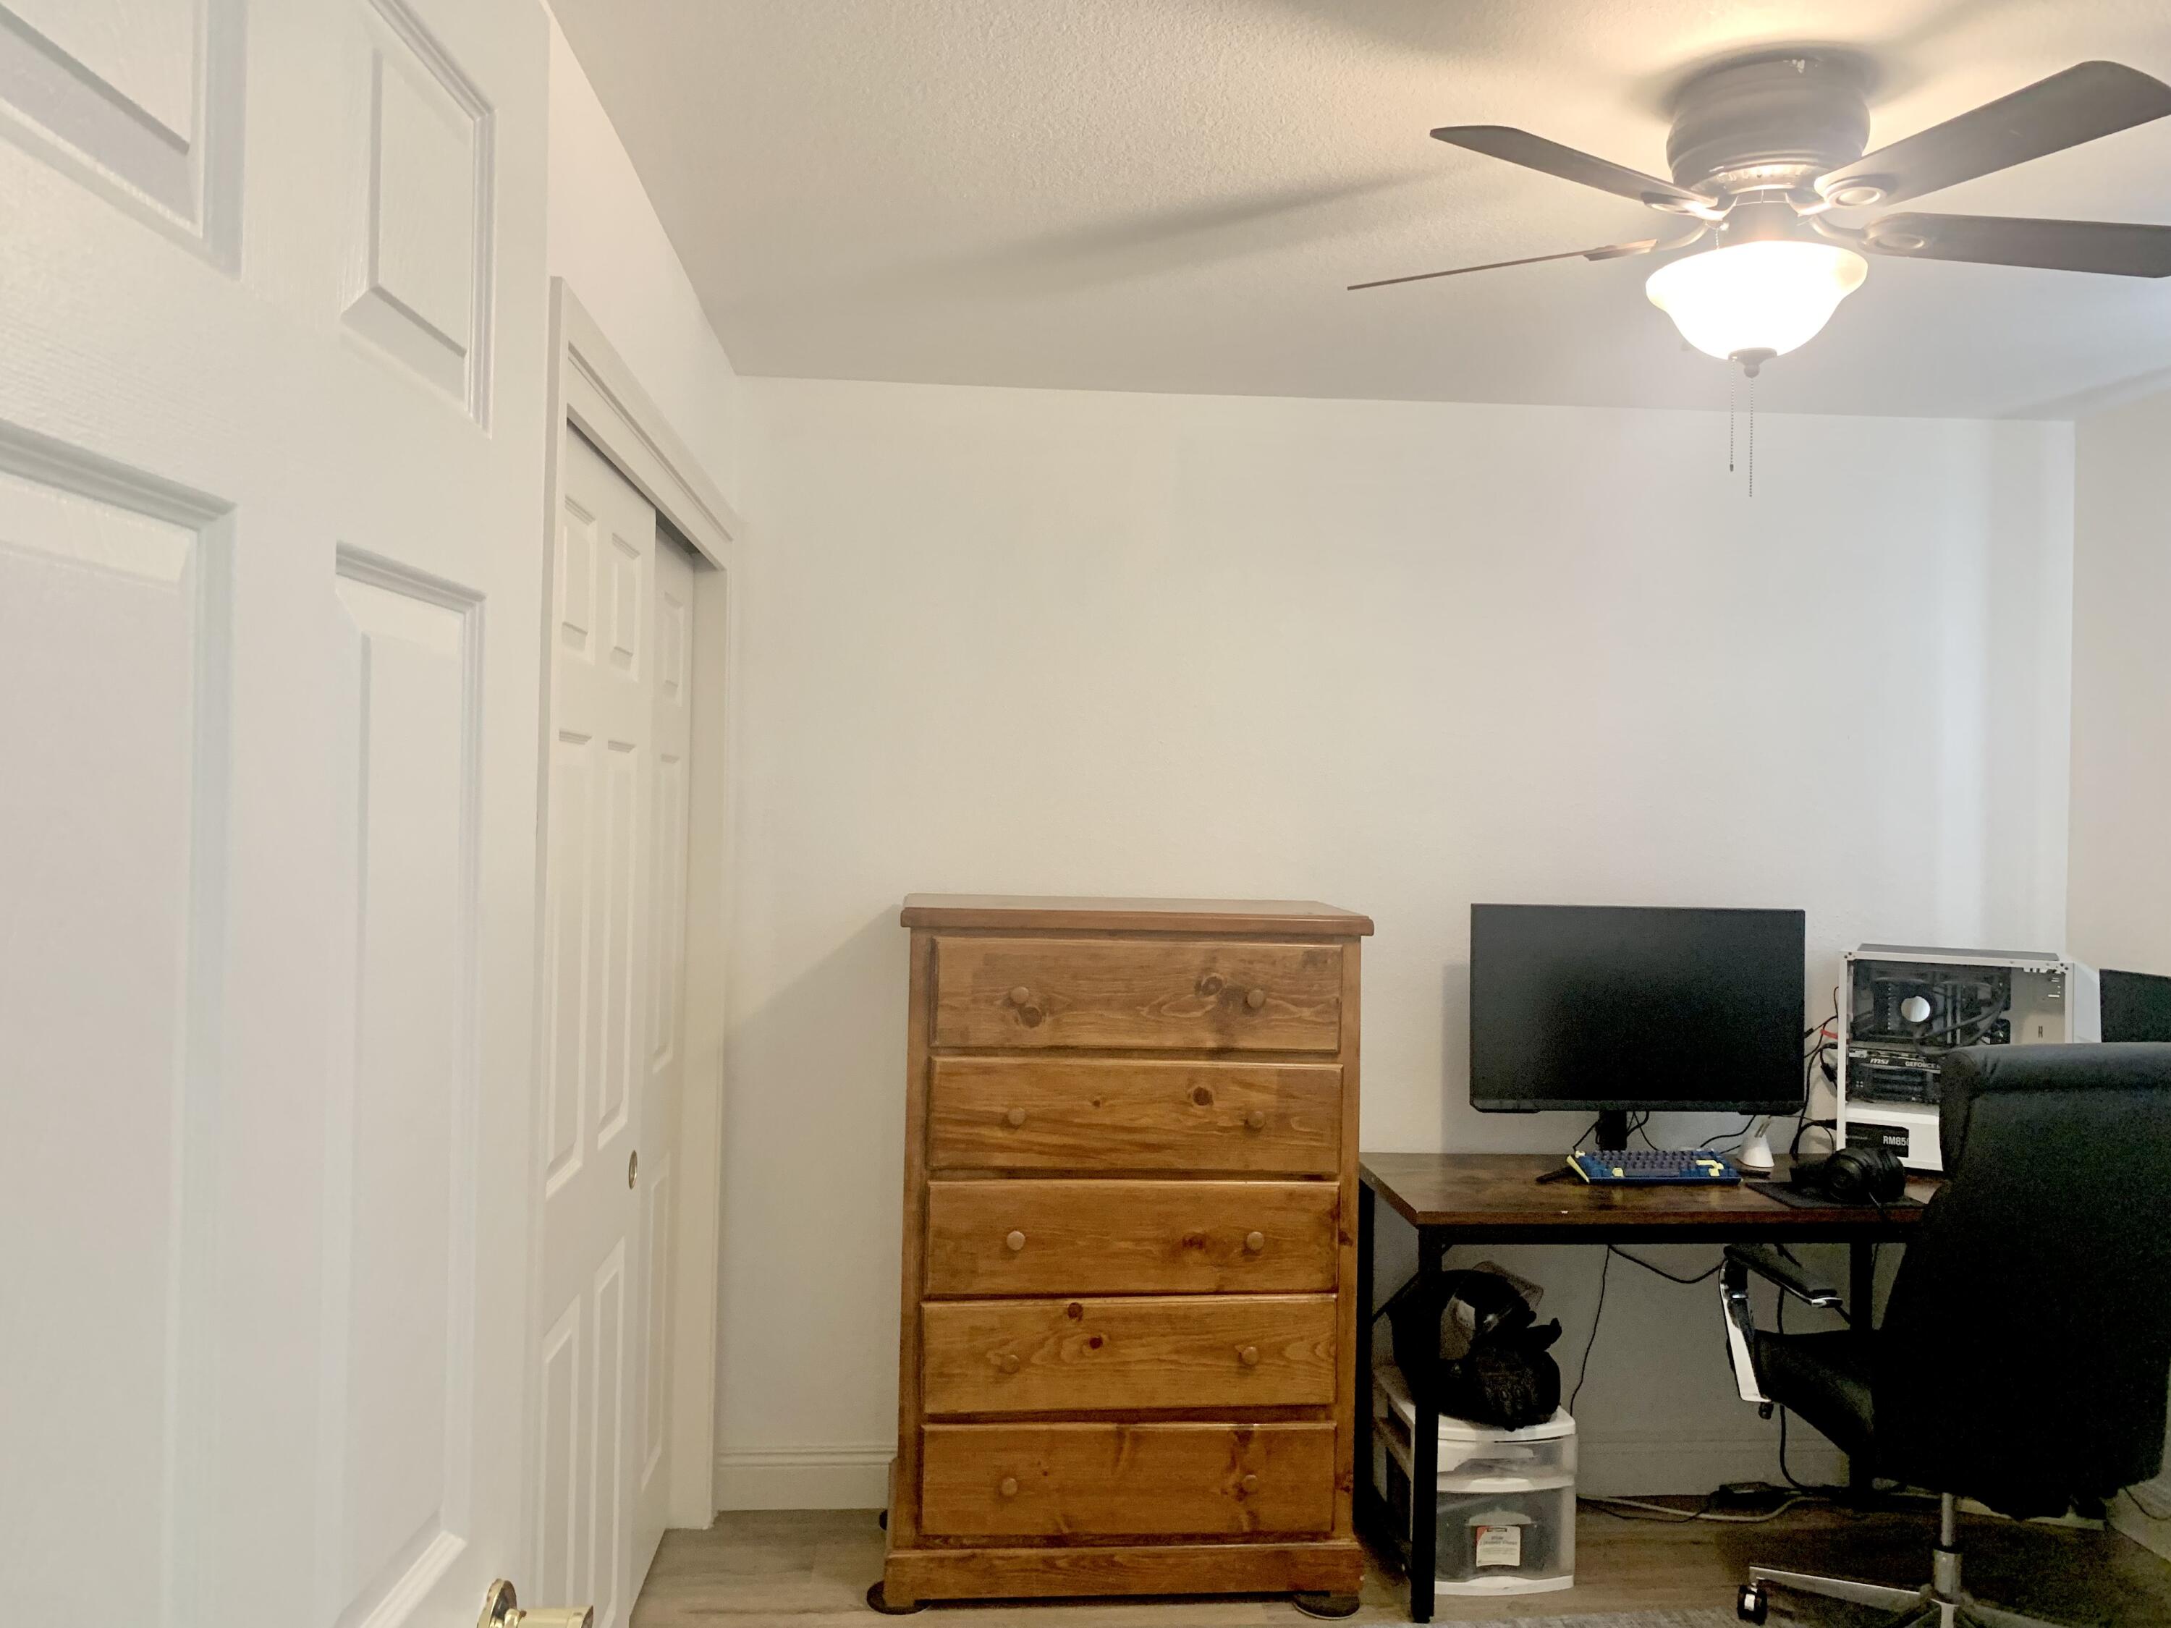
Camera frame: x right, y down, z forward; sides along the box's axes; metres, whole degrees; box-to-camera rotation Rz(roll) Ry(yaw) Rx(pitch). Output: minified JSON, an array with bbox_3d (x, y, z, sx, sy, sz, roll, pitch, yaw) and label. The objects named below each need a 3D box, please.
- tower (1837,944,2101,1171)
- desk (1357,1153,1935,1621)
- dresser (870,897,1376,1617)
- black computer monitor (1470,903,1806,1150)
[{"bbox_3d":[1.849,0.531,3.441,0.470,0.465,0.212,1,-1,26],"label":"tower"},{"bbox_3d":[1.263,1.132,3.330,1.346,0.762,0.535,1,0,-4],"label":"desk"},{"bbox_3d":[0.069,0.838,3.275,0.891,1.305,0.460,1,0,-6],"label":"dresser"},{"bbox_3d":[1.151,0.471,3.421,0.718,0.556,0.223,1,0,-4],"label":"black computer monitor"}]

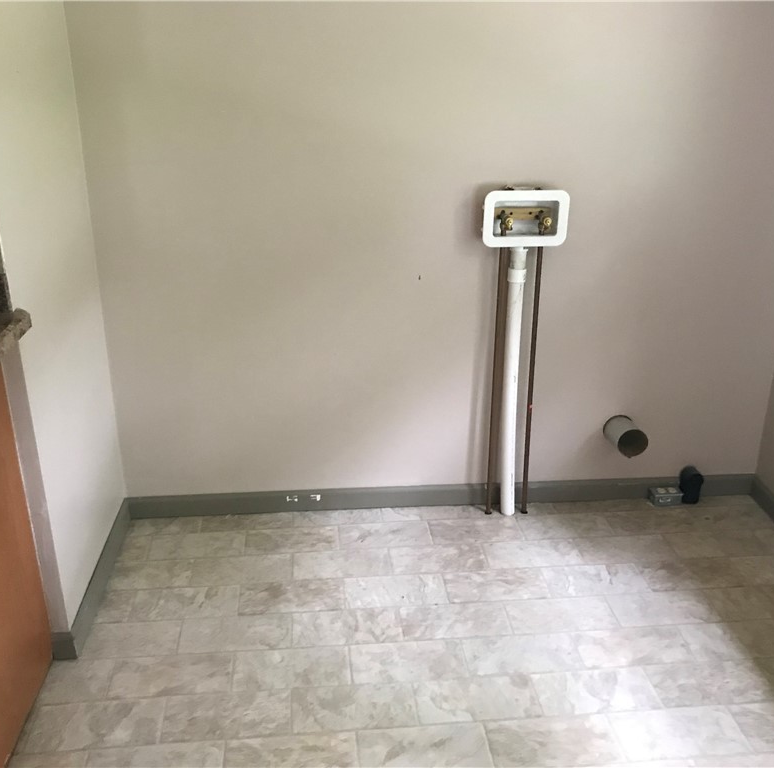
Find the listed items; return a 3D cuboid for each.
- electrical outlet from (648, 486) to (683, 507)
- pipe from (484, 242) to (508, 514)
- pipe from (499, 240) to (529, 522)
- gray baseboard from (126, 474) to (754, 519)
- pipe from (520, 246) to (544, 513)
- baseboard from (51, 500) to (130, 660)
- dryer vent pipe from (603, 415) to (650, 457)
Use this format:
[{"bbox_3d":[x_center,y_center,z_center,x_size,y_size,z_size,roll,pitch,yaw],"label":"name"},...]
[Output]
[{"bbox_3d":[0.956,0.387,2.831,0.100,0.044,0.051,-2,22,-4],"label":"electrical outlet"},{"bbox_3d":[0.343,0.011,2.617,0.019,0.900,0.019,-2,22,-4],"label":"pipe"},{"bbox_3d":[0.397,0.013,2.611,0.056,0.905,0.056,-3,22,-4],"label":"pipe"},{"bbox_3d":[0.208,0.379,2.803,2.120,0.080,0.016,-2,22,-4],"label":"gray baseboard"},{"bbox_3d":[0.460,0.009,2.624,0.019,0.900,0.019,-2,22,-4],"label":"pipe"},{"bbox_3d":[-0.840,0.535,2.414,0.050,0.080,0.683,-2,22,-4],"label":"baseboard"},{"bbox_3d":[0.781,0.170,2.708,0.100,0.100,0.120,-3,22,-8],"label":"dryer vent pipe"}]

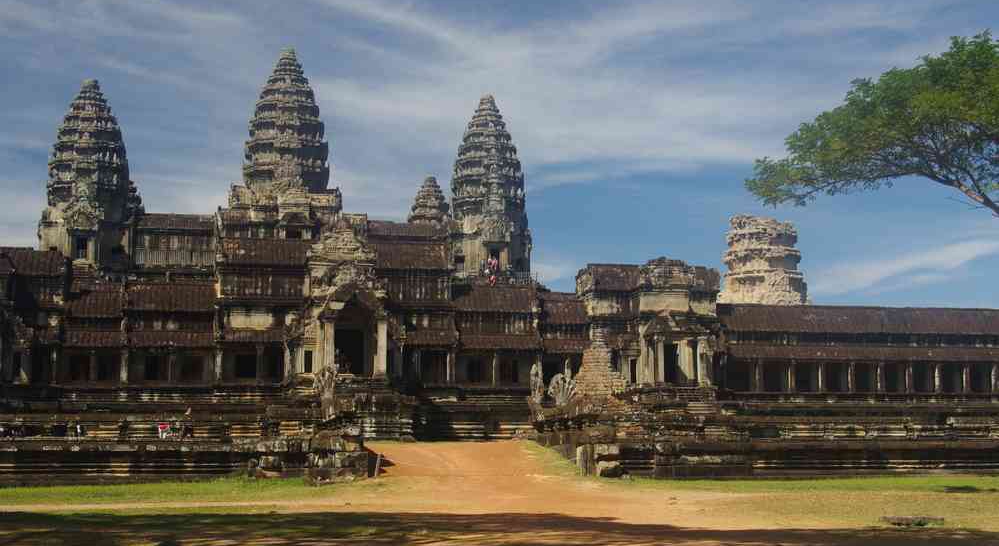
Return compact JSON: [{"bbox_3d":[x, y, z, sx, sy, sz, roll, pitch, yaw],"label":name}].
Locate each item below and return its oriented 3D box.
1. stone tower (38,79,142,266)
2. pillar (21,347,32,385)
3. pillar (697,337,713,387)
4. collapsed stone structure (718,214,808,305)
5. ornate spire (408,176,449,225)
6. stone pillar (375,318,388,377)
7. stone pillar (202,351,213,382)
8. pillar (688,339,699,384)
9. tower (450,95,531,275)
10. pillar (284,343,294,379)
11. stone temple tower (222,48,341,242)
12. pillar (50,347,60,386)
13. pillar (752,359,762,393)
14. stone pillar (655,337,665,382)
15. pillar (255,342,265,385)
[{"bbox_3d":[-47.248,-11.097,157.128,10.300,23.136,10.300,1,-8,-11],"label":"stone tower"},{"bbox_3d":[-27.847,5.446,80.045,0.580,2.228,0.580,1,-8,-11],"label":"pillar"},{"bbox_3d":[15.421,6.671,102.274,0.950,3.800,0.900,1,-8,-12],"label":"pillar"},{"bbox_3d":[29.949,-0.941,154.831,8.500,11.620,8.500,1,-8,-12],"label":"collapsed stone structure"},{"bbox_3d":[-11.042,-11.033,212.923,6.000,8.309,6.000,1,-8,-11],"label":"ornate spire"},{"bbox_3d":[-7.017,4.430,80.844,0.620,3.440,0.620,1,-8,-11],"label":"stone pillar"},{"bbox_3d":[-18.894,6.050,87.975,0.500,2.064,0.500,1,-8,-11],"label":"stone pillar"},{"bbox_3d":[14.865,6.796,104.181,0.700,3.560,0.700,1,-8,-12],"label":"pillar"},{"bbox_3d":[-1.433,-10.509,169.078,9.600,23.015,9.600,1,-8,-11],"label":"tower"},{"bbox_3d":[-15.390,6.431,99.403,0.650,3.000,0.650,1,-8,-12],"label":"pillar"},{"bbox_3d":[-30.086,-17.739,192.963,14.800,29.120,14.800,1,-8,-12],"label":"stone temple tower"},{"bbox_3d":[-32.134,6.692,98.401,0.600,2.750,0.600,1,-8,-12],"label":"pillar"},{"bbox_3d":[18.176,7.193,95.415,0.460,2.378,0.460,1,-8,-11],"label":"pillar"},{"bbox_3d":[10.001,5.390,84.717,0.470,2.860,0.470,1,-8,-11],"label":"stone pillar"},{"bbox_3d":[-15.532,5.869,88.173,0.520,2.715,0.520,1,-8,-11],"label":"pillar"}]

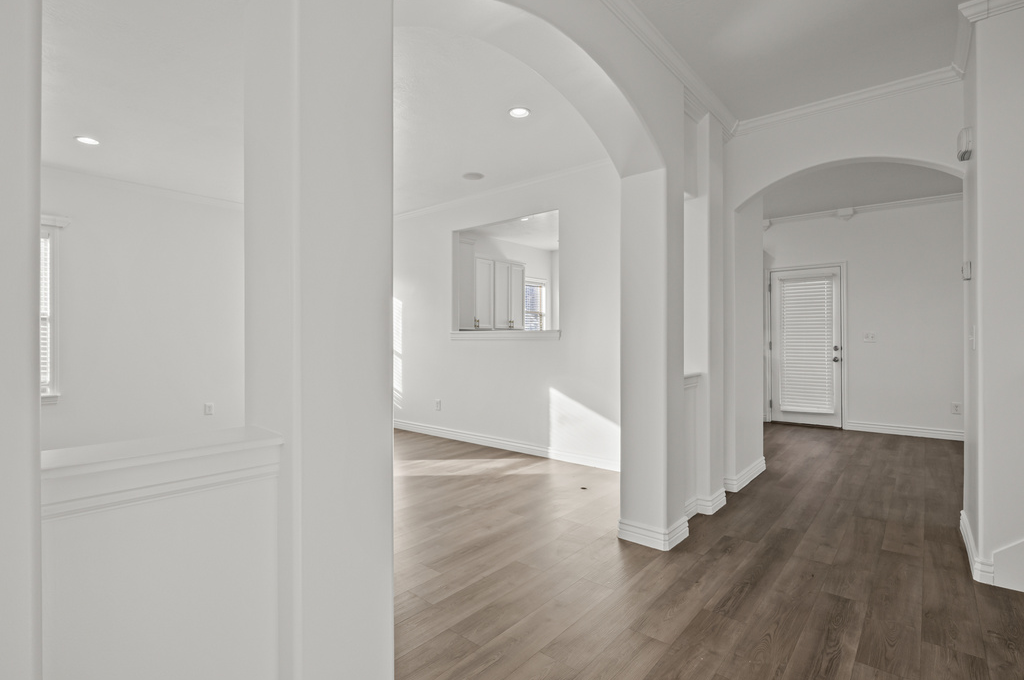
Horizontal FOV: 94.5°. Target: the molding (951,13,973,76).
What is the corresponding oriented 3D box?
[{"bbox_3d":[2.350,-1.538,2.471,0.058,0.082,0.695,0,0,41],"label":"molding"}]

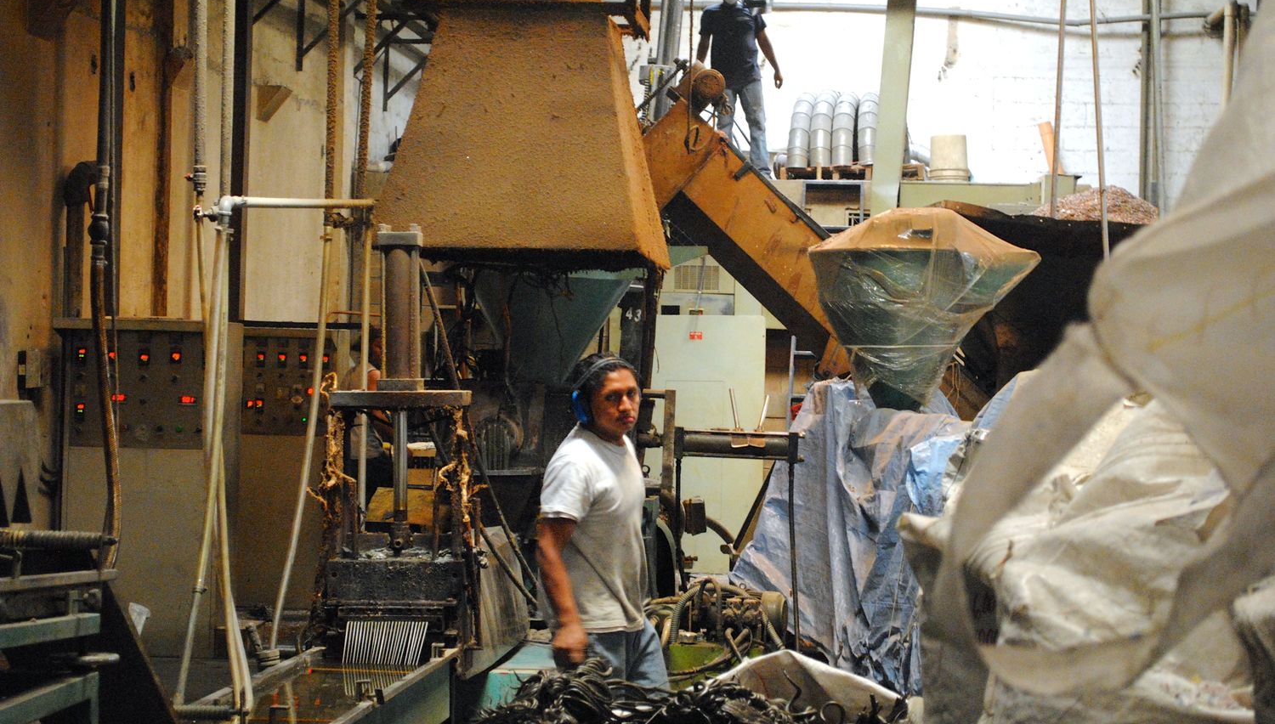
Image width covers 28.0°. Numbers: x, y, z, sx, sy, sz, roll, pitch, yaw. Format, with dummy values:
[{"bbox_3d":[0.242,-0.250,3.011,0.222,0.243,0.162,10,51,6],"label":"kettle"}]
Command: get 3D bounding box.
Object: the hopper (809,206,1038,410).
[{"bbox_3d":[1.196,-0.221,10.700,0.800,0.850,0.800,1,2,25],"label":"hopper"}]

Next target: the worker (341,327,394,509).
[{"bbox_3d":[-1.577,0.625,15.400,0.440,1.670,0.460,0,2,-30],"label":"worker"}]

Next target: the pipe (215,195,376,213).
[{"bbox_3d":[-1.017,-0.483,7.750,0.040,0.040,1.338,1,4,13],"label":"pipe"}]

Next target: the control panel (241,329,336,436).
[{"bbox_3d":[-2.079,0.121,15.200,0.580,0.640,0.180,1,1,2],"label":"control panel"}]

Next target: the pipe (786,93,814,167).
[{"bbox_3d":[1.352,-1.927,21.200,0.190,0.630,0.500,1,1,9],"label":"pipe"}]

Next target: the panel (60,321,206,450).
[{"bbox_3d":[-2.789,0.129,14.100,0.810,0.710,0.180,1,1,2],"label":"panel"}]

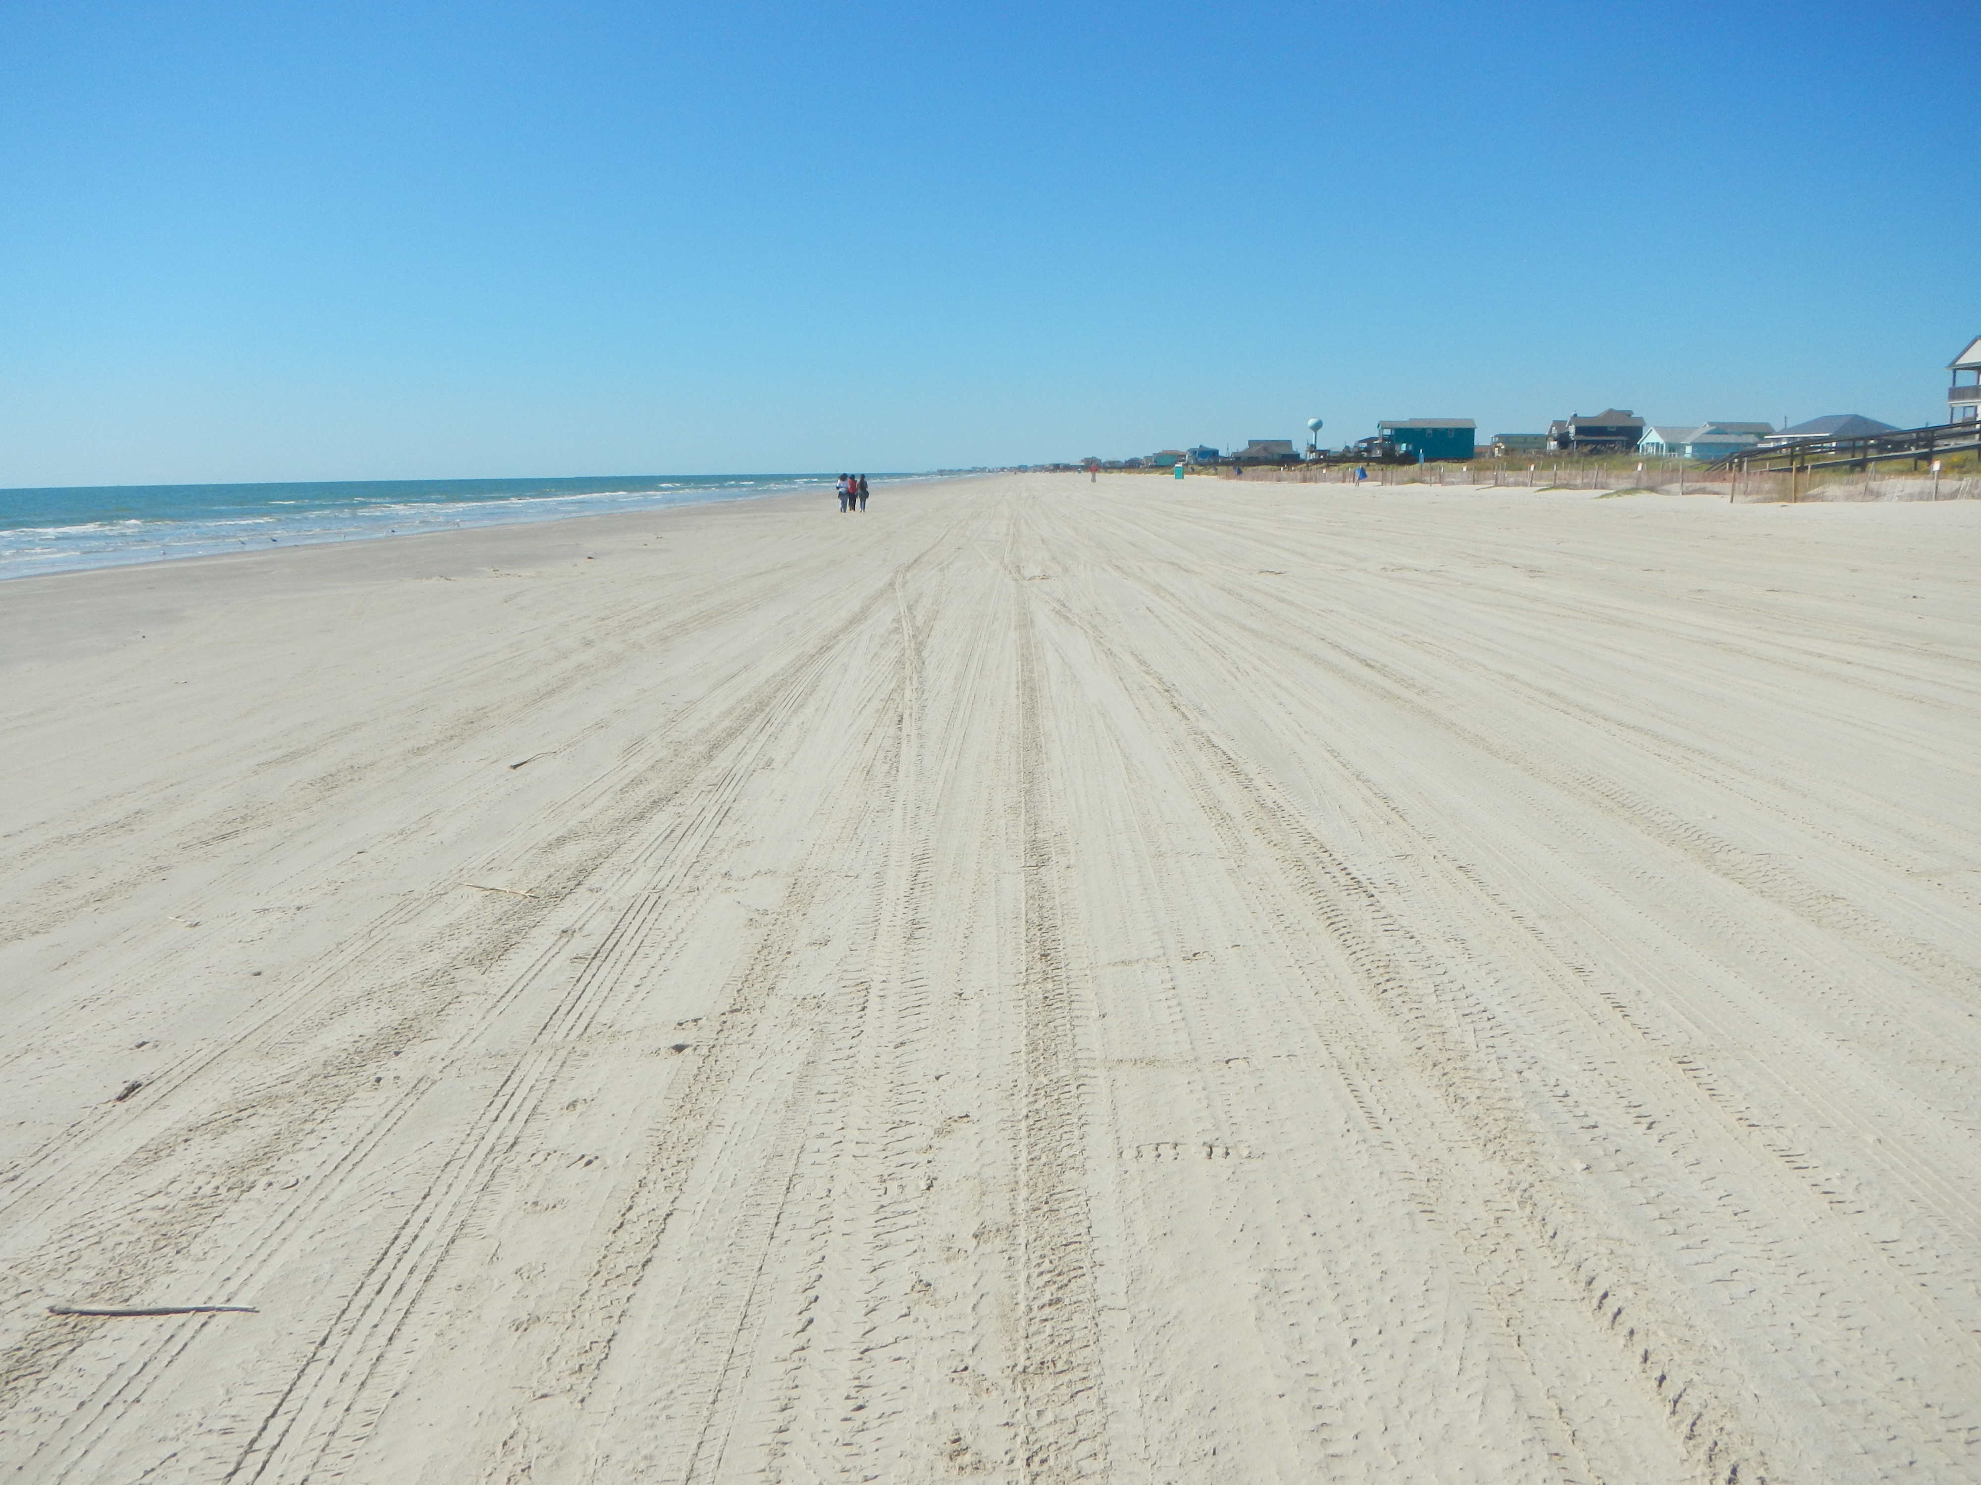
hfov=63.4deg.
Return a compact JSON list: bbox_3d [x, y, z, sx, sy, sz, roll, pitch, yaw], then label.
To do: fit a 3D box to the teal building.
[{"bbox_3d":[82.194,-56.818,302.000,17.800,8.300,8.500,0,10,5],"label":"teal building"}]

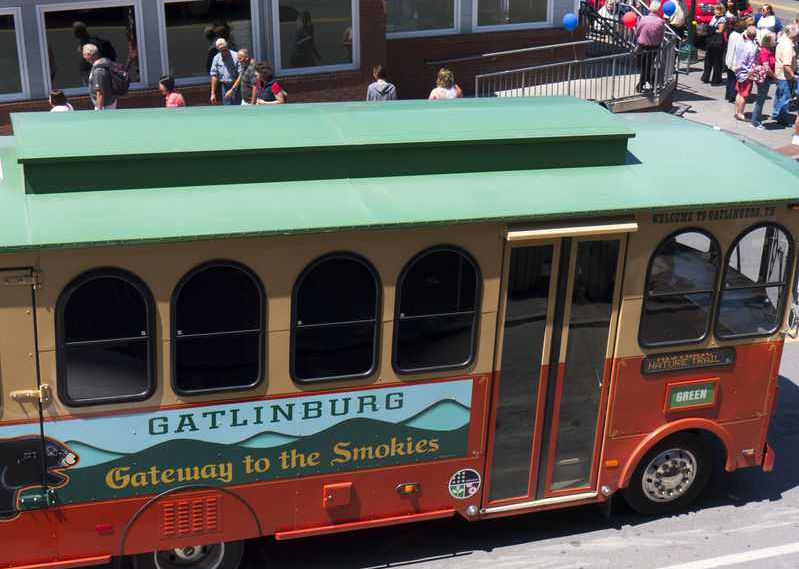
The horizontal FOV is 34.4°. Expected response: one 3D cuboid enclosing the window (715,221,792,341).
[{"bbox_3d":[2.811,-0.029,10.230,0.641,0.986,0.060,-4,22,-20],"label":"window"}]

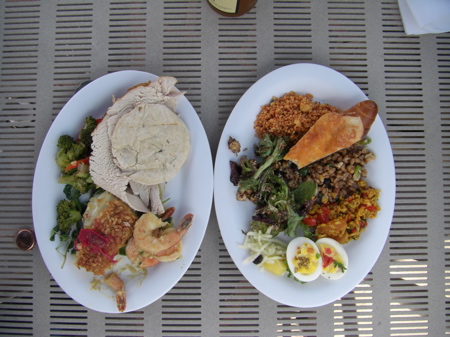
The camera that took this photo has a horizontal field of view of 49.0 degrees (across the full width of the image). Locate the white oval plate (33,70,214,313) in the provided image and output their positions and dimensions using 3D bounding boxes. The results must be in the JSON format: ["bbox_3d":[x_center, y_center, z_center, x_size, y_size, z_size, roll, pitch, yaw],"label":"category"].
[{"bbox_3d":[-0.127,0.028,0.626,0.225,0.026,0.303,7,87,1],"label":"white oval plate"}]

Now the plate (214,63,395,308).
[{"bbox_3d":[0.098,0.019,0.622,0.224,0.026,0.302,1,87,1],"label":"plate"}]

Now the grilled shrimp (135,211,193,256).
[{"bbox_3d":[-0.075,0.079,0.600,0.071,0.022,0.049,2,87,1],"label":"grilled shrimp"}]

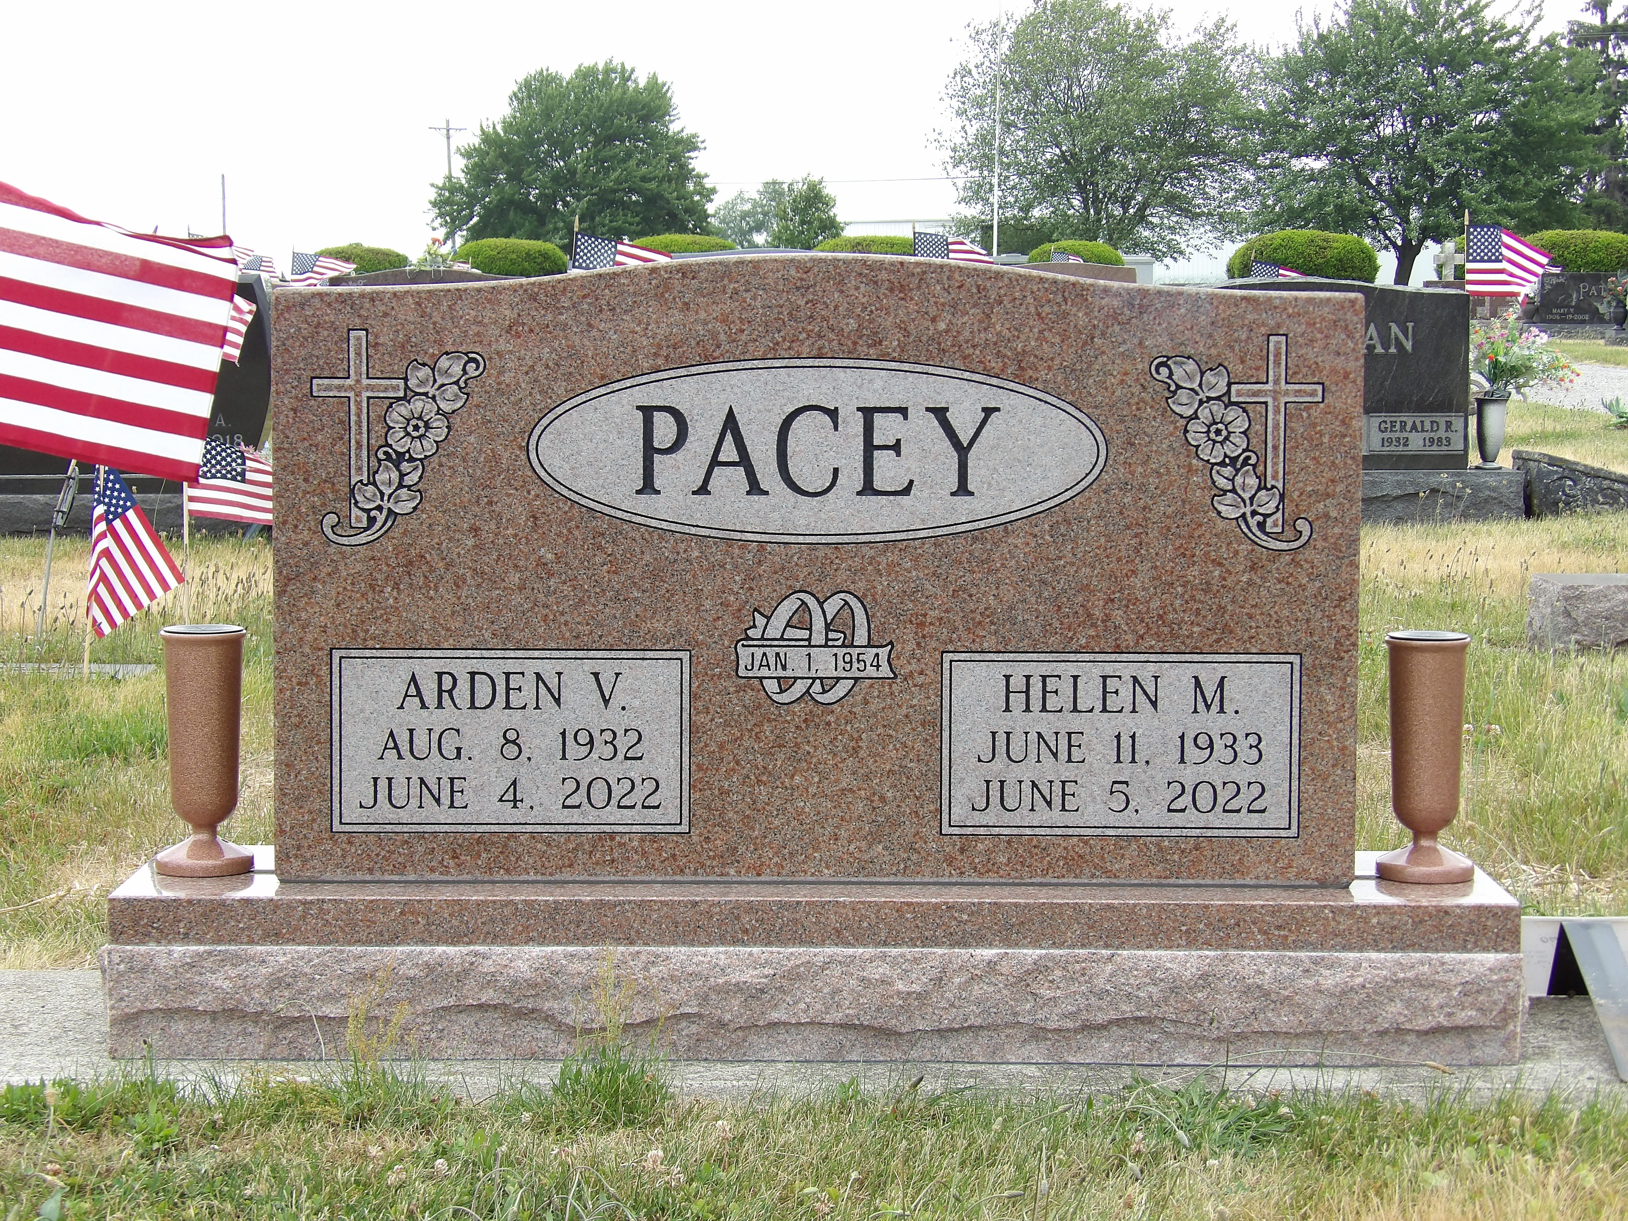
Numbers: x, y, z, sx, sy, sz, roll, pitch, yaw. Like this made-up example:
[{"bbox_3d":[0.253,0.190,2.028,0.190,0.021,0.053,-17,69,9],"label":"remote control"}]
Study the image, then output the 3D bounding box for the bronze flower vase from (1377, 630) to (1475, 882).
[{"bbox_3d":[0.624,0.148,3.441,0.101,0.245,0.101,0,5,0],"label":"bronze flower vase"}]

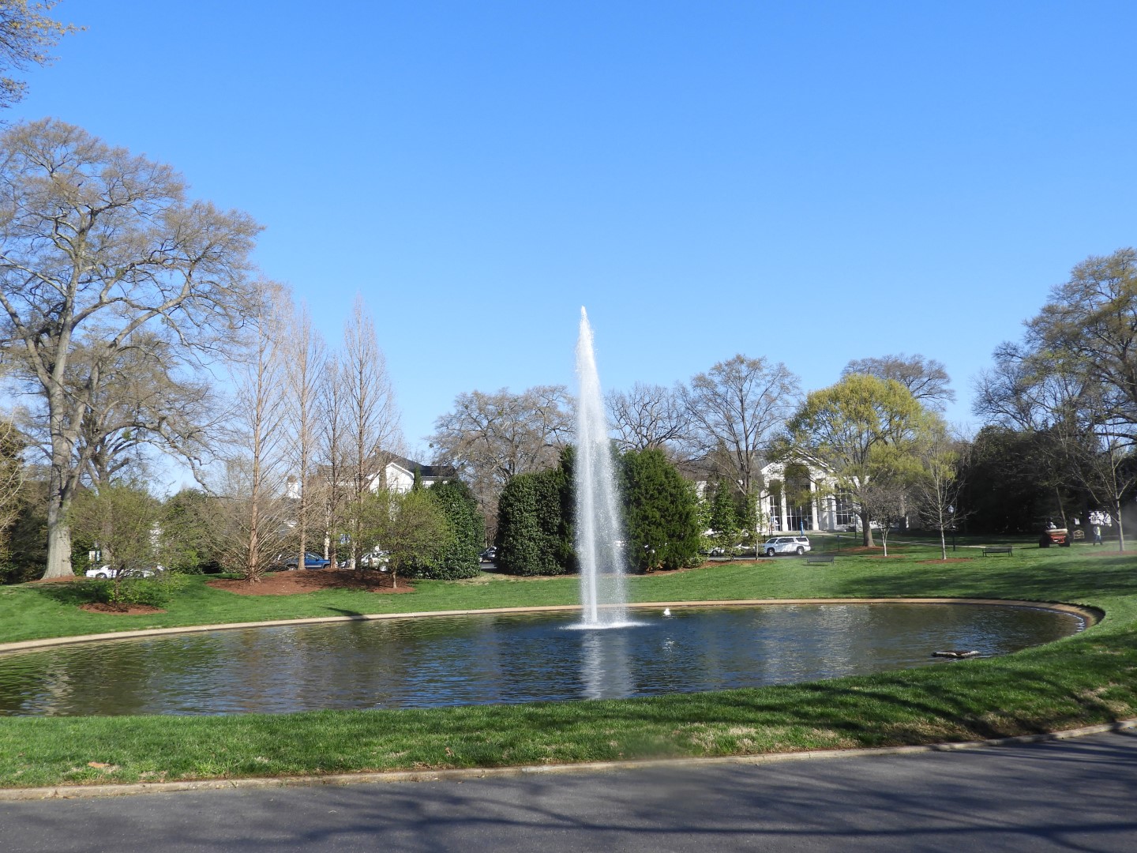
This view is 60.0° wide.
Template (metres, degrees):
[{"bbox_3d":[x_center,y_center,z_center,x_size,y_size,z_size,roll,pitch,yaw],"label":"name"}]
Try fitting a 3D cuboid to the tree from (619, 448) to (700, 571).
[{"bbox_3d":[7.023,6.536,77.523,6.709,9.683,6.200,-1,-6,0],"label":"tree"}]

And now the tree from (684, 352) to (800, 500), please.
[{"bbox_3d":[20.434,2.916,116.243,13.727,23.022,13.000,-1,-6,0],"label":"tree"}]

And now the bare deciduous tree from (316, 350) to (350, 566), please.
[{"bbox_3d":[-17.926,2.365,74.899,2.566,16.650,2.500,-1,-6,0],"label":"bare deciduous tree"}]

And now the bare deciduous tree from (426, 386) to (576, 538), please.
[{"bbox_3d":[-7.358,4.913,111.055,16.419,19.544,15.000,-1,-6,0],"label":"bare deciduous tree"}]

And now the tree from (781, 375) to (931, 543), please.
[{"bbox_3d":[31.944,3.694,109.032,16.218,19.111,15.500,-1,-6,0],"label":"tree"}]

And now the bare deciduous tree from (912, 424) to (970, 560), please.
[{"bbox_3d":[28.922,5.069,76.570,4.487,10.548,4.500,-1,-6,0],"label":"bare deciduous tree"}]

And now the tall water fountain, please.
[{"bbox_3d":[1.430,1.575,41.730,2.295,13.527,2.000,-1,-6,0],"label":"tall water fountain"}]

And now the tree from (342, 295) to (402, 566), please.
[{"bbox_3d":[-15.002,0.283,75.133,4.606,20.973,4.500,-1,-6,0],"label":"tree"}]

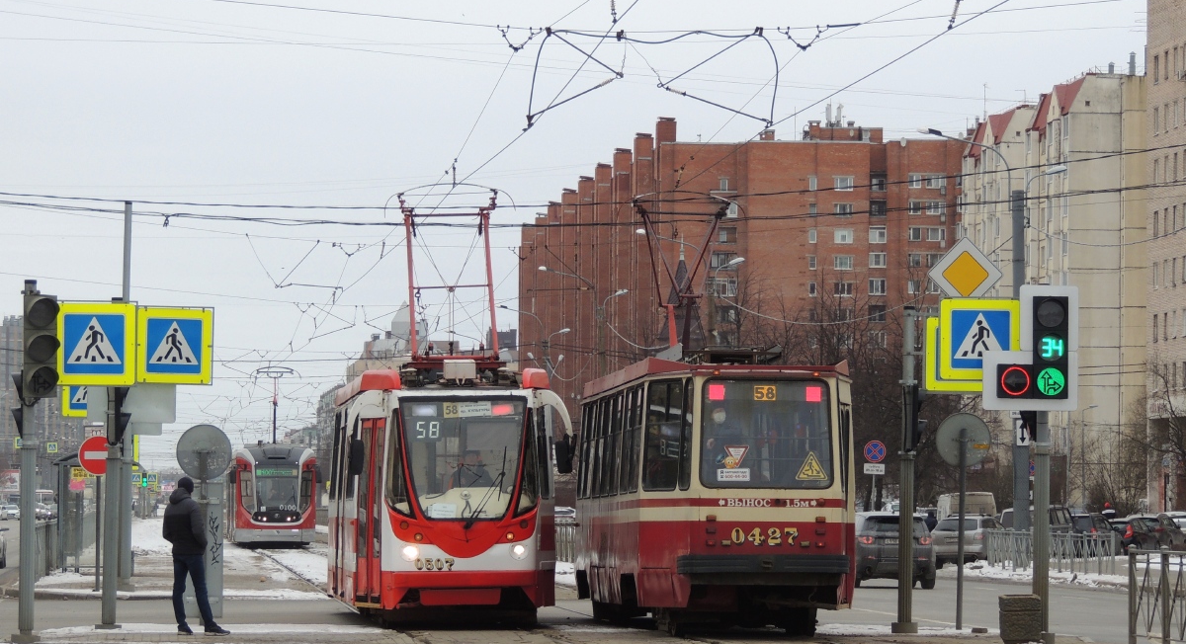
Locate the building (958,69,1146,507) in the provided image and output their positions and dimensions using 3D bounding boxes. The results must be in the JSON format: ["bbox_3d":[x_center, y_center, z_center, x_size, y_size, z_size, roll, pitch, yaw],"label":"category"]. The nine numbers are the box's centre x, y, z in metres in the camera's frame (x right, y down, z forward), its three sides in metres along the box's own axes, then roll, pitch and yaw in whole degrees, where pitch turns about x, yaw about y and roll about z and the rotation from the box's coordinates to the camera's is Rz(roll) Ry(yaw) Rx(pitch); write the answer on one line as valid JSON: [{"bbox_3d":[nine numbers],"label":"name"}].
[{"bbox_3d":[38.303,-0.368,413.253,14.000,33.000,62.000,0,-2,-2],"label":"building"}]

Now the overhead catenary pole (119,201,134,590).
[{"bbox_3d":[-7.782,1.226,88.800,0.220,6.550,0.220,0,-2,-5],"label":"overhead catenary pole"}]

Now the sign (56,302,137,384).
[{"bbox_3d":[-5.548,0.253,59.200,0.920,0.920,0.050,1,-2,-4],"label":"sign"}]

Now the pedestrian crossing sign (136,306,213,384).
[{"bbox_3d":[-4.979,0.284,63.300,0.920,0.920,0.060,1,-2,-6],"label":"pedestrian crossing sign"}]

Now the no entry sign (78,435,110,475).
[{"bbox_3d":[-8.666,2.342,93.000,0.690,0.690,0.050,0,-2,-5],"label":"no entry sign"}]

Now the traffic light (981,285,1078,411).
[{"bbox_3d":[4.867,0.291,59.100,1.070,1.410,0.280,1,-2,-4],"label":"traffic light"}]

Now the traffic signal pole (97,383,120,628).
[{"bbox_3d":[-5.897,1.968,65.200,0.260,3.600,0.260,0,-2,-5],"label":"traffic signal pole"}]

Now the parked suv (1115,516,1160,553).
[{"bbox_3d":[21.039,8.381,208.000,1.800,1.580,4.400,0,-2,20],"label":"parked suv"}]

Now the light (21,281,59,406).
[{"bbox_3d":[-6.101,0.268,58.700,0.400,1.180,0.400,1,-2,-12],"label":"light"}]

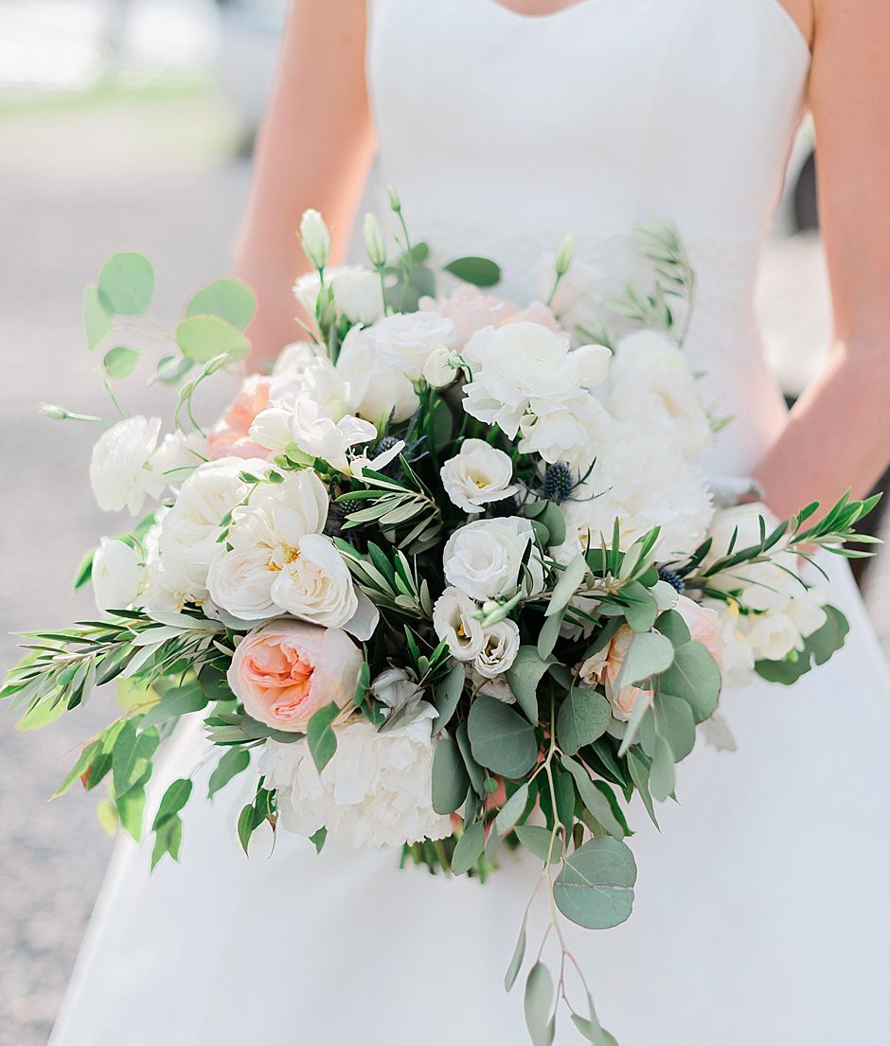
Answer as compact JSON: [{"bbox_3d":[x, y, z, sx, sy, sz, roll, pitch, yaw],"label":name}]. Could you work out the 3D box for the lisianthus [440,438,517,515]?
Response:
[{"bbox_3d":[0.021,-0.029,1.155,0.047,0.048,0.038,0,-21,-1],"label":"lisianthus"}]

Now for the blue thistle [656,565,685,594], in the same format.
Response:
[{"bbox_3d":[0.132,0.033,1.090,0.016,0.017,0.017,0,17,0],"label":"blue thistle"}]

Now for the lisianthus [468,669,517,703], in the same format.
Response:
[{"bbox_3d":[0.026,0.092,1.060,0.030,0.024,0.027,0,17,0],"label":"lisianthus"}]

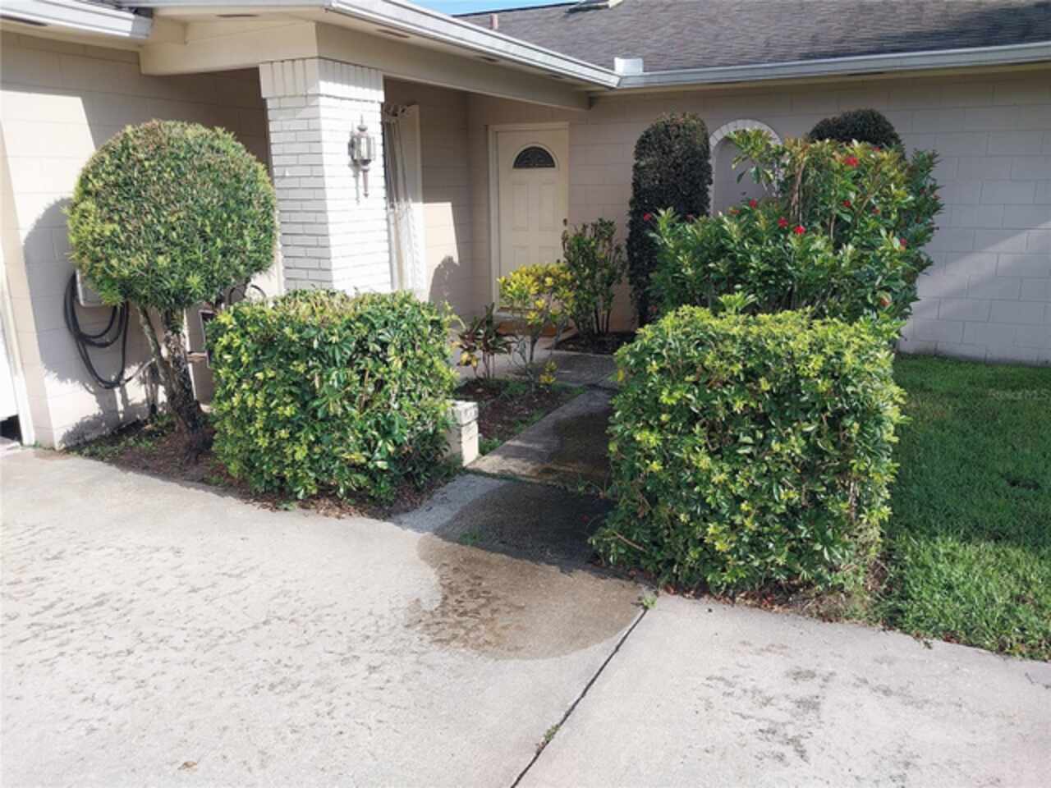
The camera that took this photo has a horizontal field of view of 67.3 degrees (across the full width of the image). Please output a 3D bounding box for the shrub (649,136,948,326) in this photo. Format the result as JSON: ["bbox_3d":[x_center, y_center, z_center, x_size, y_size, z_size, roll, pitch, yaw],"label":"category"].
[{"bbox_3d":[1.678,-0.663,4.945,1.530,1.850,1.350,7,17,26],"label":"shrub"}]

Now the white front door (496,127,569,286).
[{"bbox_3d":[0.087,-1.927,8.967,0.915,2.035,0.080,7,17,26],"label":"white front door"}]

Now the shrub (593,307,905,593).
[{"bbox_3d":[0.993,0.193,3.436,1.050,0.970,0.770,7,17,26],"label":"shrub"}]

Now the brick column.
[{"bbox_3d":[-1.275,-0.976,5.310,0.473,2.286,0.628,7,17,26],"label":"brick column"}]

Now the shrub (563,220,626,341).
[{"bbox_3d":[0.707,-1.174,8.141,0.700,1.225,0.650,-1,15,0],"label":"shrub"}]

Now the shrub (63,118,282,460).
[{"bbox_3d":[-2.013,-0.606,4.680,1.100,1.910,1.100,7,17,26],"label":"shrub"}]

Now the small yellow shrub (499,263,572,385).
[{"bbox_3d":[0.085,-0.541,6.233,0.610,0.980,0.600,-1,15,0],"label":"small yellow shrub"}]

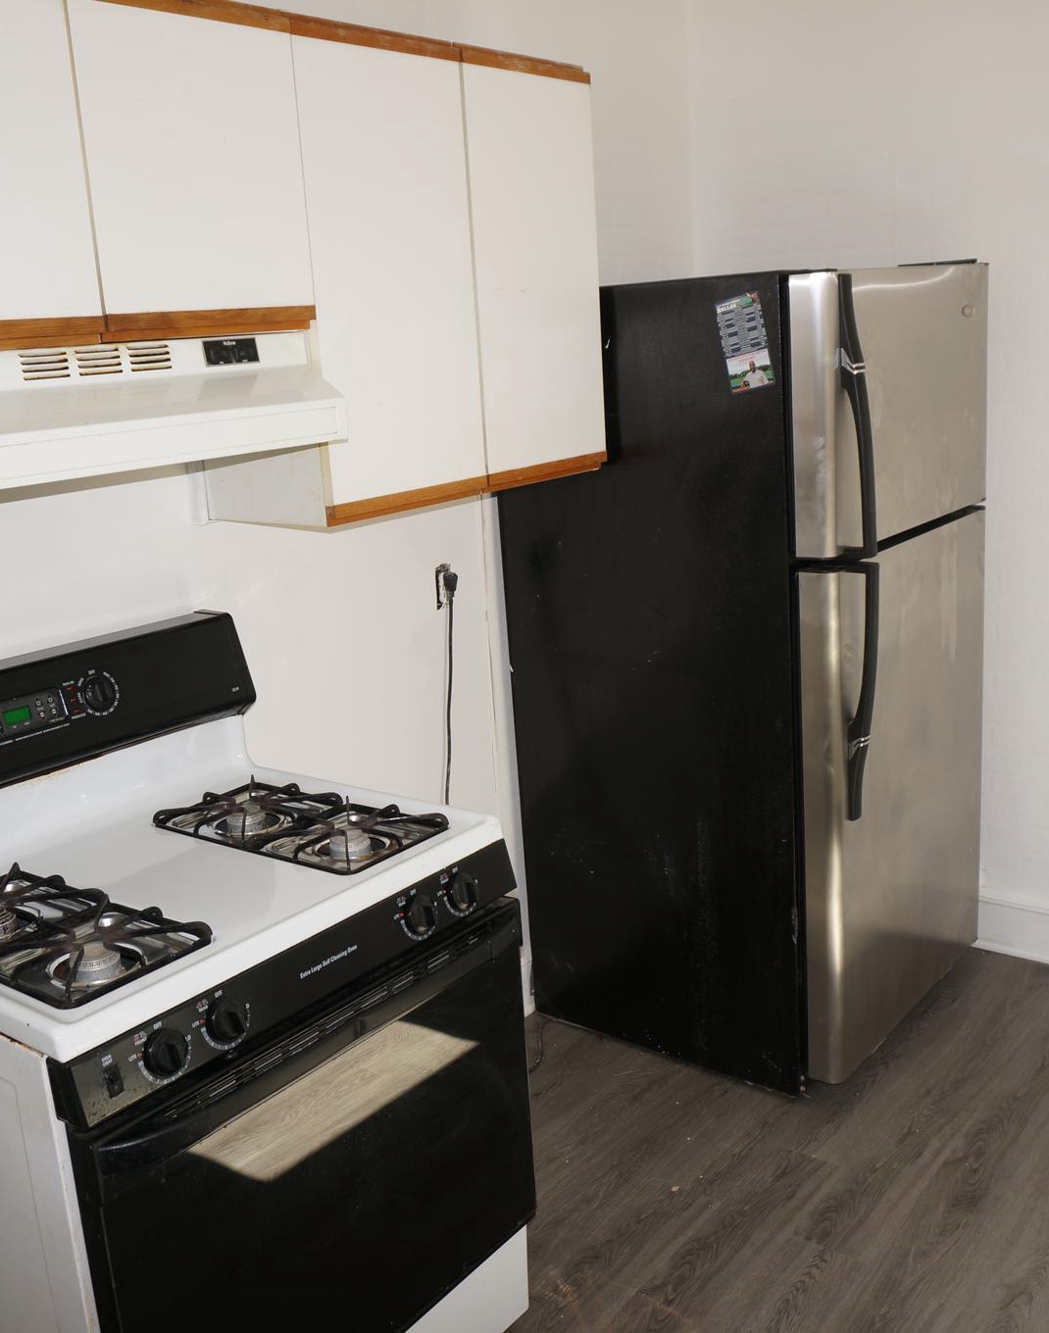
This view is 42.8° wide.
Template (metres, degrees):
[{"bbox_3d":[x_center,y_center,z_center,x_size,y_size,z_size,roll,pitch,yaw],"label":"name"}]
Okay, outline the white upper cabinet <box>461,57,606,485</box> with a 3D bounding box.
[{"bbox_3d":[-0.099,-0.737,2.581,0.325,0.725,0.372,8,19,38],"label":"white upper cabinet"}]

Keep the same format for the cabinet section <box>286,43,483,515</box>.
[{"bbox_3d":[-0.327,-0.654,2.296,0.320,0.723,0.381,7,18,38],"label":"cabinet section"}]

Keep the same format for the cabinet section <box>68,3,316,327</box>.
[{"bbox_3d":[-0.575,-0.716,1.976,0.320,0.417,0.380,7,18,38],"label":"cabinet section"}]

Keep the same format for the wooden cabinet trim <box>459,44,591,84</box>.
[{"bbox_3d":[-0.001,-1.080,2.394,0.022,0.037,0.372,8,19,38],"label":"wooden cabinet trim"}]

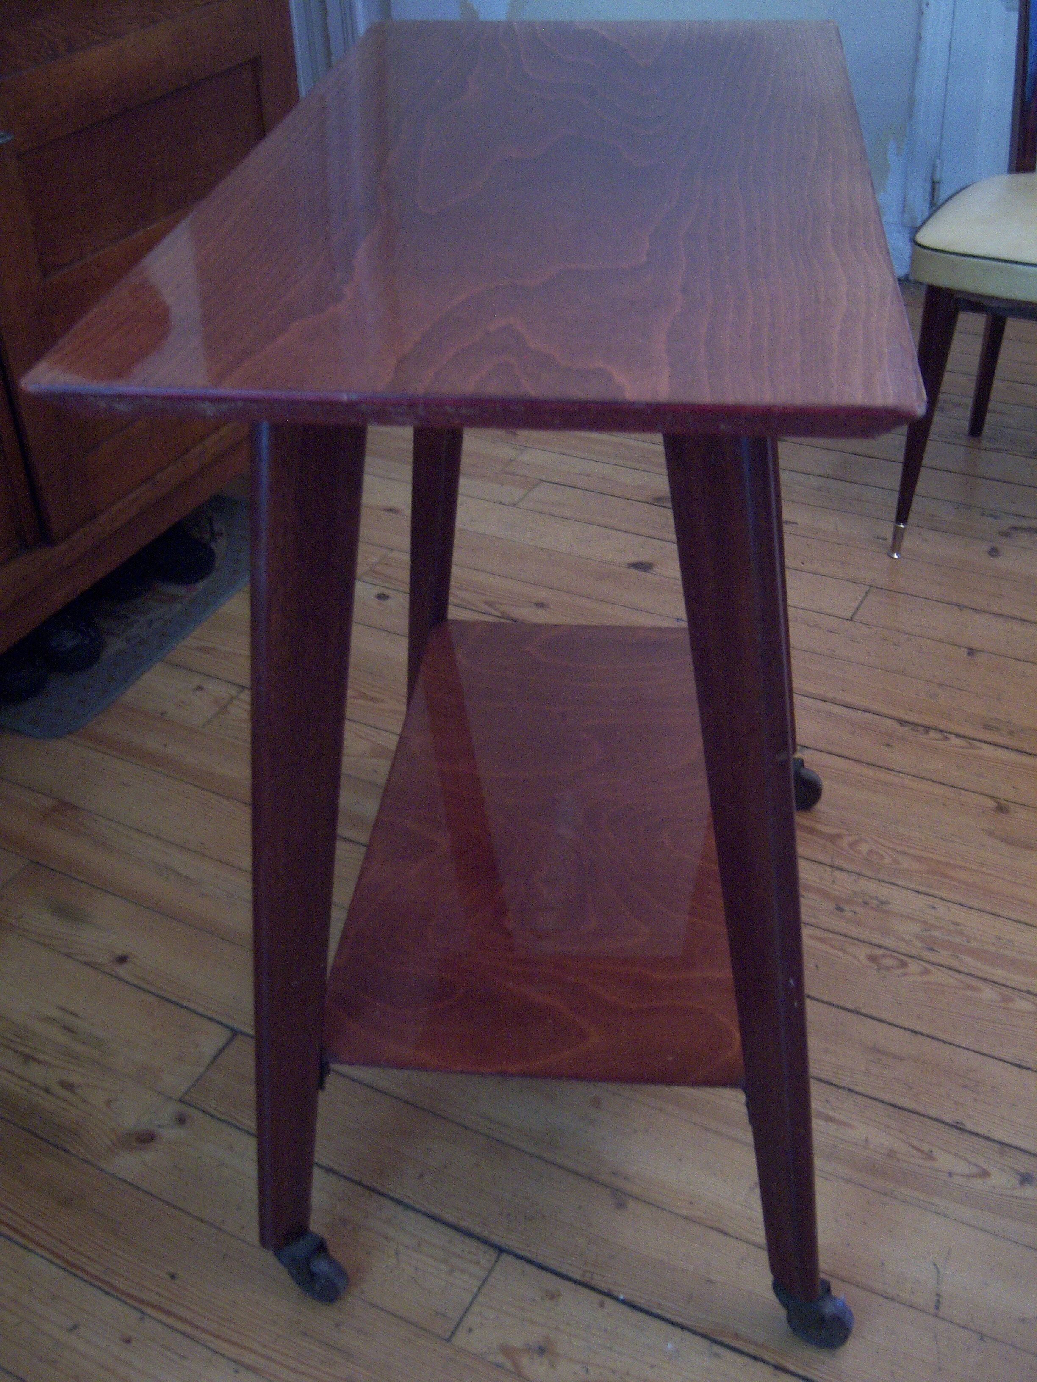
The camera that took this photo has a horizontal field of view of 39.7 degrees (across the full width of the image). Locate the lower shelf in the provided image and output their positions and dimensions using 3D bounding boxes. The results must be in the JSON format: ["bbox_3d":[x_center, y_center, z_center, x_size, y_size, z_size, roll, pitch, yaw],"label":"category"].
[{"bbox_3d":[0.043,0.108,1.234,0.324,0.018,0.570,2,36,7],"label":"lower shelf"}]

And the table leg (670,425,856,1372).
[{"bbox_3d":[0.160,0.143,0.912,0.036,0.786,0.071,-28,33,-30],"label":"table leg"}]

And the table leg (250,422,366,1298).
[{"bbox_3d":[-0.134,0.137,0.934,0.063,0.778,0.058,-16,37,-33],"label":"table leg"}]

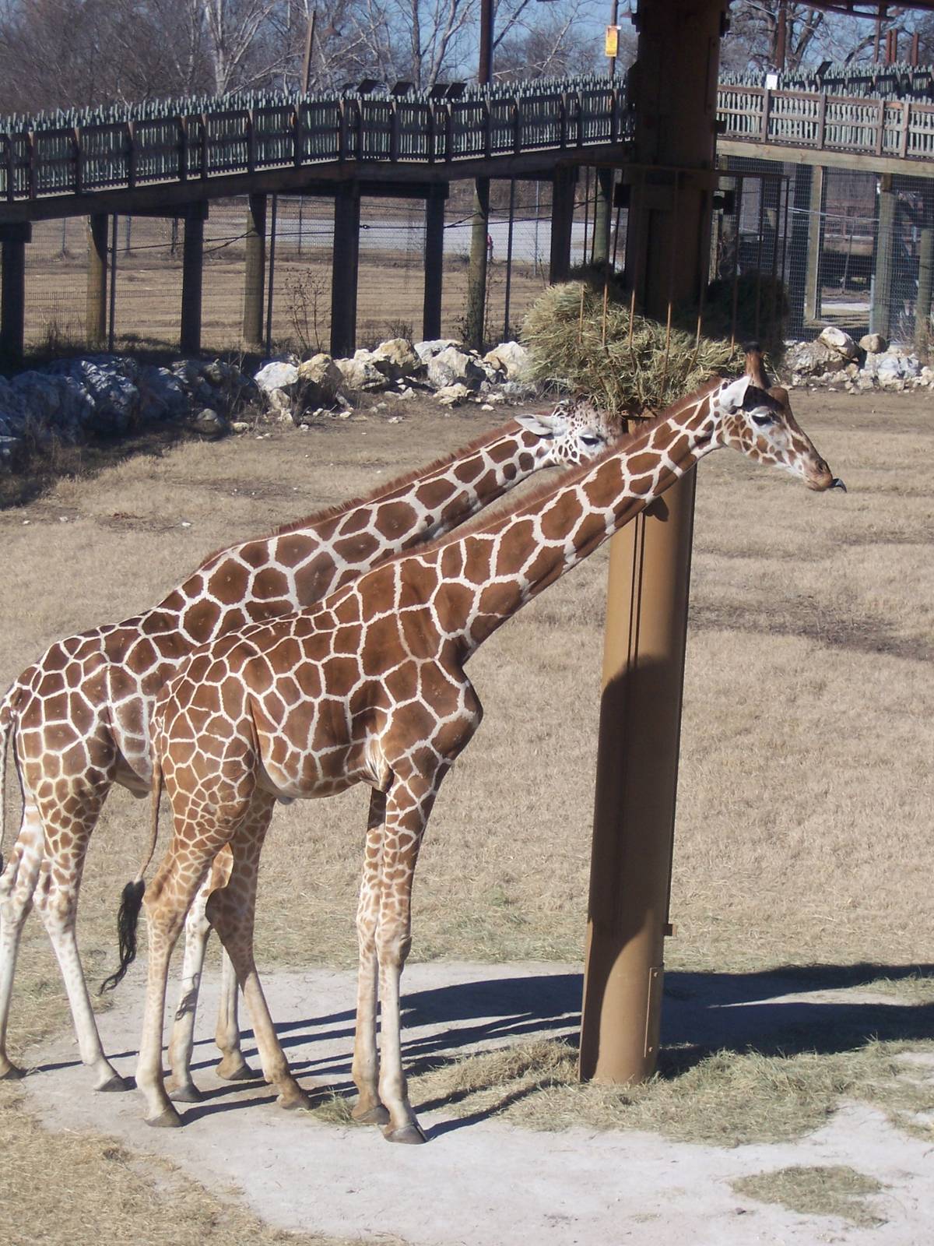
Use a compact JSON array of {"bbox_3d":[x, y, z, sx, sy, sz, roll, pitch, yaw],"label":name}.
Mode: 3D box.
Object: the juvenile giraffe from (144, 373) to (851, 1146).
[{"bbox_3d":[0.026,0.508,16.885,3.049,3.540,0.740,3,8,7],"label":"juvenile giraffe"}]

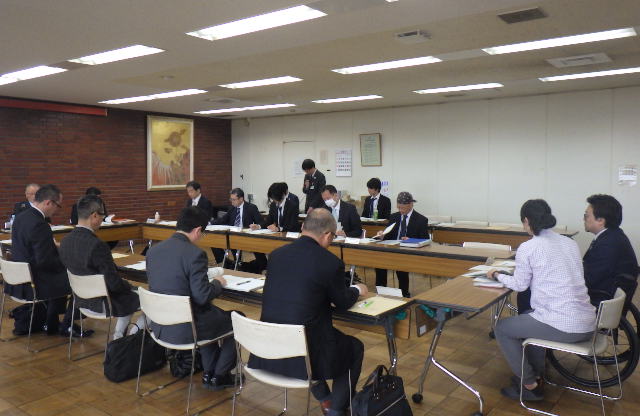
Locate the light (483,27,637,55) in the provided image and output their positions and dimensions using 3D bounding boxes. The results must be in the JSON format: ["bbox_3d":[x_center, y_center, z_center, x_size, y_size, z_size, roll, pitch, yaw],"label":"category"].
[{"bbox_3d":[2.136,-1.529,4.699,1.250,0.080,0.300,3,5,37],"label":"light"}]

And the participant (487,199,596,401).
[{"bbox_3d":[1.451,0.595,3.411,0.520,1.310,0.720,-4,5,-41],"label":"participant"}]

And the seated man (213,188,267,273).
[{"bbox_3d":[-1.262,0.330,8.068,0.660,1.260,0.700,3,6,36],"label":"seated man"}]

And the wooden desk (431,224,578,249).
[{"bbox_3d":[2.627,0.642,7.395,1.850,0.710,0.520,3,6,36],"label":"wooden desk"}]

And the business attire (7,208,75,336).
[{"bbox_3d":[-2.506,0.644,4.869,0.540,1.120,0.640,3,6,36],"label":"business attire"}]

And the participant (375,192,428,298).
[{"bbox_3d":[0.995,0.433,5.952,0.560,1.240,0.800,3,5,36],"label":"participant"}]

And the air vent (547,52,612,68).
[{"bbox_3d":[2.807,-1.590,5.601,0.540,0.050,0.530,3,5,36],"label":"air vent"}]

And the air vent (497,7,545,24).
[{"bbox_3d":[1.483,-1.414,3.787,0.300,0.040,0.310,3,6,36],"label":"air vent"}]

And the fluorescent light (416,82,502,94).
[{"bbox_3d":[1.996,-1.761,7.586,1.270,0.070,0.310,3,5,36],"label":"fluorescent light"}]

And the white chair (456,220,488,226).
[{"bbox_3d":[2.136,0.599,7.310,0.500,0.760,0.530,3,5,36],"label":"white chair"}]

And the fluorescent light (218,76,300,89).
[{"bbox_3d":[-0.788,-1.644,6.730,1.240,0.060,0.290,3,6,36],"label":"fluorescent light"}]

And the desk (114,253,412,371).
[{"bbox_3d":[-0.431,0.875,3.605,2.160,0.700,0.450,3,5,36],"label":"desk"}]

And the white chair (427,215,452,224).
[{"bbox_3d":[1.835,0.518,8.411,0.500,0.750,0.530,2,5,25],"label":"white chair"}]

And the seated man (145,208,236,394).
[{"bbox_3d":[-0.830,0.607,3.514,0.550,1.250,0.700,4,5,41],"label":"seated man"}]

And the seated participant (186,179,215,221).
[{"bbox_3d":[-1.860,0.269,7.913,0.520,1.340,0.720,4,5,42],"label":"seated participant"}]

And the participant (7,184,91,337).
[{"bbox_3d":[-2.445,0.478,4.672,0.520,1.360,0.720,4,6,39],"label":"participant"}]

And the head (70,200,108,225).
[{"bbox_3d":[-1.796,0.044,4.059,0.180,0.260,0.230,3,-13,36],"label":"head"}]

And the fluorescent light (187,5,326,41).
[{"bbox_3d":[-0.539,-1.482,4.107,1.250,0.080,0.300,3,5,37],"label":"fluorescent light"}]

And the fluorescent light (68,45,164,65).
[{"bbox_3d":[-2.110,-1.561,5.322,1.240,0.060,0.290,3,5,36],"label":"fluorescent light"}]

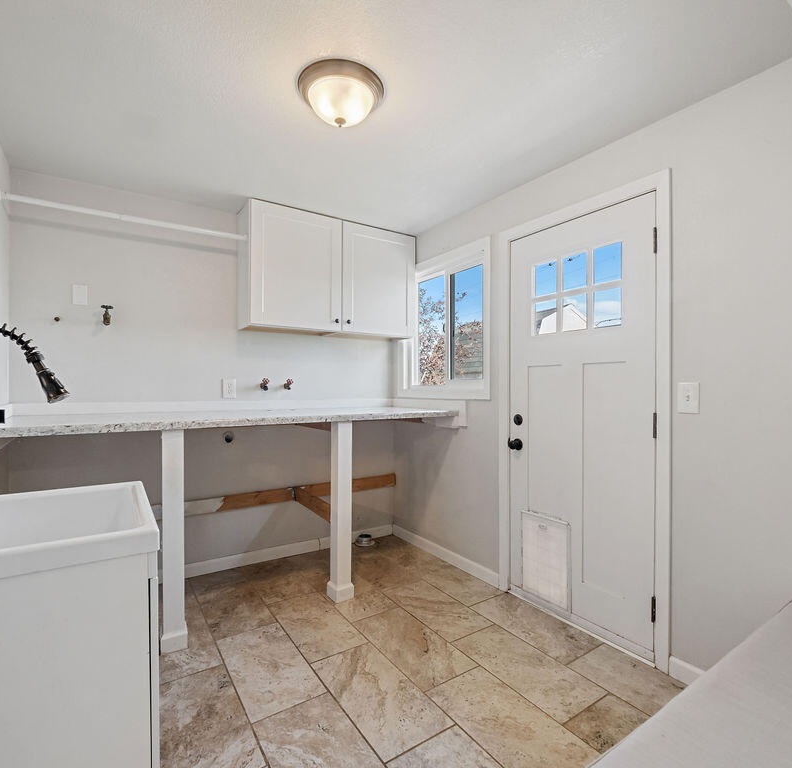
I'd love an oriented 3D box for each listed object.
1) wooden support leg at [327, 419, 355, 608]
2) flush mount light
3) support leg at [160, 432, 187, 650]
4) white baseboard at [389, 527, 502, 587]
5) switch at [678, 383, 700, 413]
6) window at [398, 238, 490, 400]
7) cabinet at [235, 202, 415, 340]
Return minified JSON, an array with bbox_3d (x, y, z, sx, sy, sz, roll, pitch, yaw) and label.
[{"bbox_3d":[-0.319,0.723,2.410,0.107,1.030,0.106,0,0,-31],"label":"wooden support leg"},{"bbox_3d":[-0.212,-1.070,1.610,0.335,0.142,0.335,0,0,0],"label":"flush mount light"},{"bbox_3d":[-1.052,0.723,1.968,0.108,1.030,0.103,0,0,-31],"label":"support leg"},{"bbox_3d":[0.305,1.202,2.963,0.015,0.083,1.115,0,0,-36],"label":"white baseboard"},{"bbox_3d":[1.202,0.059,1.704,0.012,0.124,0.078,0,0,-35],"label":"switch"},{"bbox_3d":[0.322,-0.405,2.989,0.080,1.020,0.980,0,0,-35],"label":"window"},{"bbox_3d":[-0.456,-0.738,2.976,1.210,0.765,0.320,0,0,-31],"label":"cabinet"}]

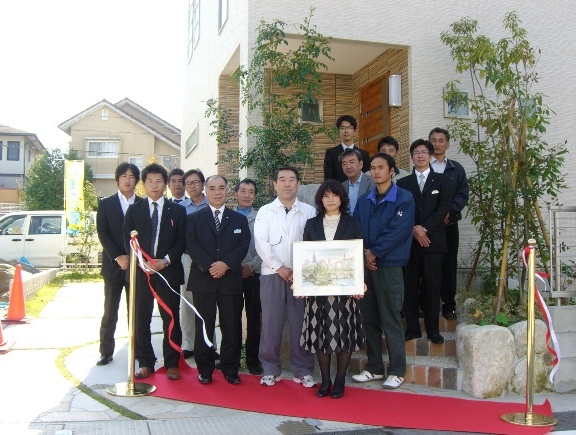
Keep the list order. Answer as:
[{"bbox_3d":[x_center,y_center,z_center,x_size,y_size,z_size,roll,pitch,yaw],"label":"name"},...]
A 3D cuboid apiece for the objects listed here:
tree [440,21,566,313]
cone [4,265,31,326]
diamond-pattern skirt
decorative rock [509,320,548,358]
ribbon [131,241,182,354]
[{"bbox_3d":[1.929,-0.474,5.700,1.060,2.620,0.950,1,0,14],"label":"tree"},{"bbox_3d":[-3.341,0.931,7.850,0.370,0.700,0.370,1,0,-17],"label":"cone"},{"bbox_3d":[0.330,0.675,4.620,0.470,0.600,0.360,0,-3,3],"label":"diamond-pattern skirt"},{"bbox_3d":[1.813,0.916,4.800,0.300,0.290,0.300,0,-3,6],"label":"decorative rock"},{"bbox_3d":[-0.937,0.561,4.520,0.360,0.820,0.160,0,-3,0],"label":"ribbon"}]

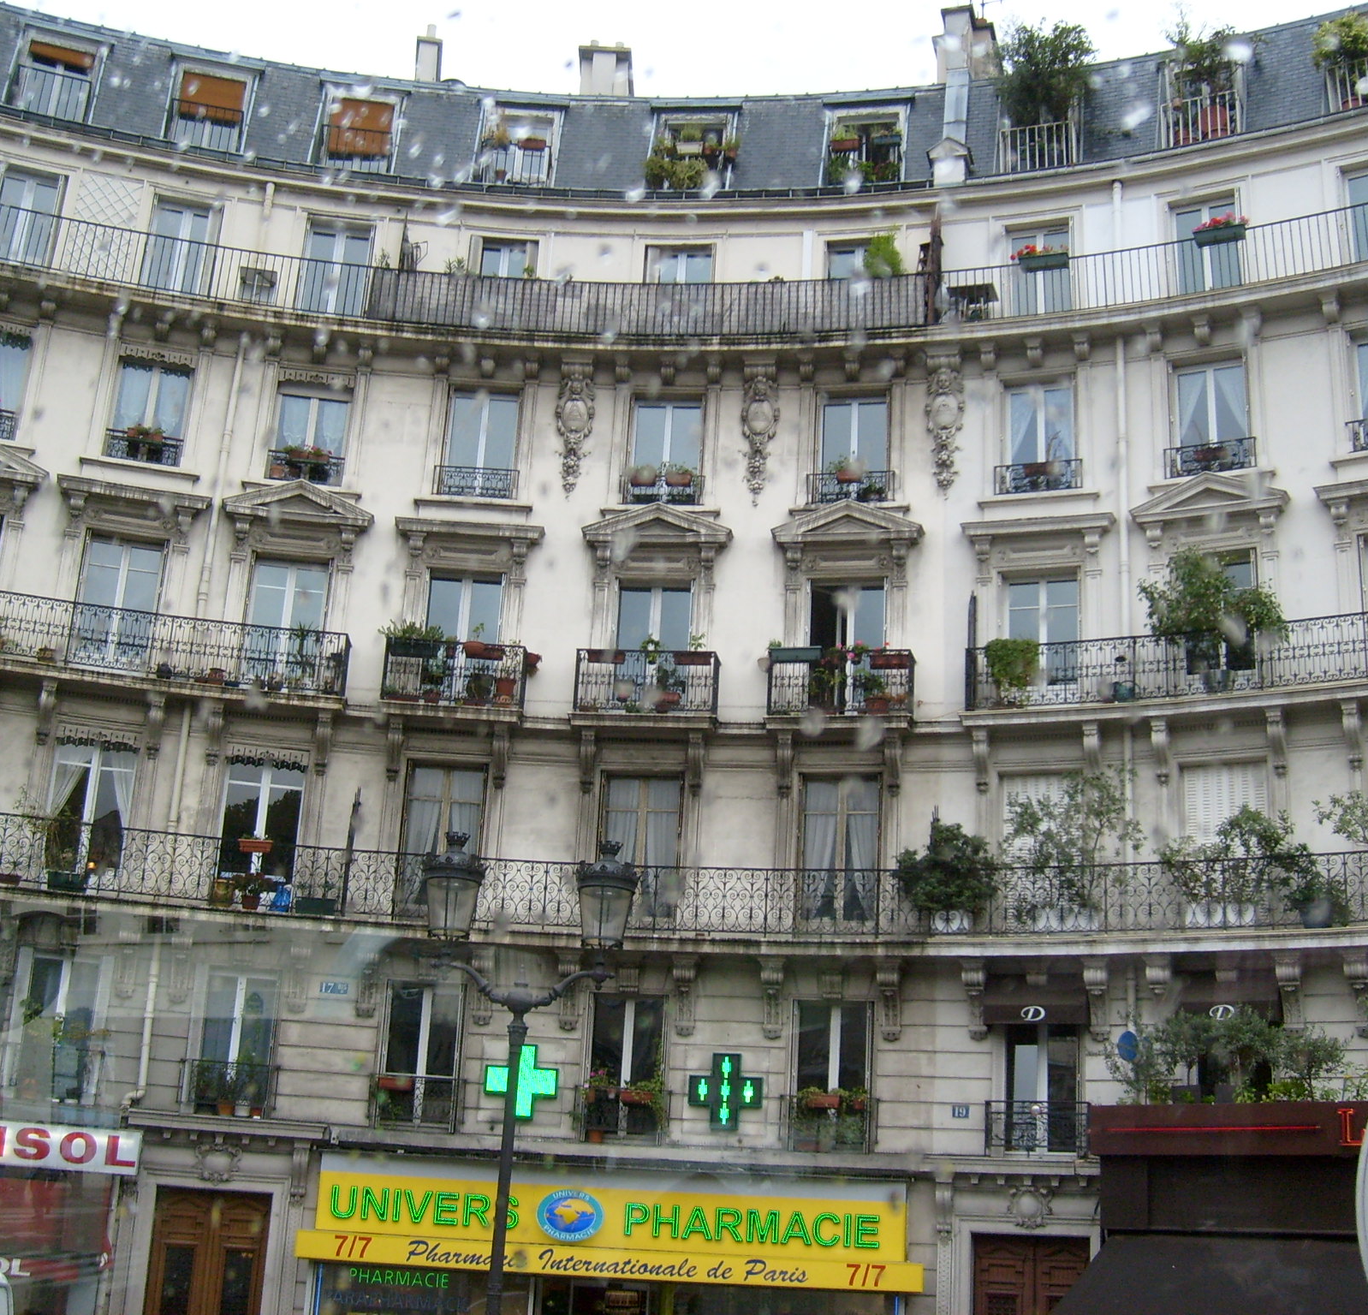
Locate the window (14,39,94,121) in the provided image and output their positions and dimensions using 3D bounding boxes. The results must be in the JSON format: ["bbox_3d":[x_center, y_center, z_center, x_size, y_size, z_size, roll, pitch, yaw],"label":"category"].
[{"bbox_3d":[-10.616,-9.690,29.866,1.120,1.330,0.200,9,-19,-18],"label":"window"}]

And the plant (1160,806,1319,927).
[{"bbox_3d":[7.838,2.946,25.071,2.181,1.720,0.900,-6,-19,27],"label":"plant"}]

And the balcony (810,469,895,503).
[{"bbox_3d":[2.577,-2.598,27.116,1.285,0.531,0.300,-1,-20,12],"label":"balcony"}]

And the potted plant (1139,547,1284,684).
[{"bbox_3d":[7.627,-0.418,25.603,2.000,2.050,1.200,-5,-20,25],"label":"potted plant"}]

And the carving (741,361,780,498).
[{"bbox_3d":[1.268,-3.729,29.175,0.580,2.370,0.220,0,-18,9],"label":"carving"}]

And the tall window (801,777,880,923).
[{"bbox_3d":[2.340,2.888,26.508,1.180,2.290,0.200,-1,-19,12],"label":"tall window"}]

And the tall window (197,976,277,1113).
[{"bbox_3d":[-6.517,5.601,25.794,1.060,2.060,0.200,6,-19,-8],"label":"tall window"}]

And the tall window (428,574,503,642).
[{"bbox_3d":[-3.404,-0.337,27.276,1.147,1.999,0.200,4,-19,-2],"label":"tall window"}]

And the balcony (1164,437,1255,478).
[{"bbox_3d":[8.121,-3.012,27.267,1.342,0.510,0.220,-6,-19,26],"label":"balcony"}]

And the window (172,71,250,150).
[{"bbox_3d":[-7.982,-9.170,29.855,1.110,1.500,0.200,8,-20,-13],"label":"window"}]

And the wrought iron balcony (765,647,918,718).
[{"bbox_3d":[2.389,0.452,26.891,2.180,1.060,0.620,-1,-19,12],"label":"wrought iron balcony"}]

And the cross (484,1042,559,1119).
[{"bbox_3d":[-2.260,5.903,24.684,1.039,1.047,0.200,2,-19,2],"label":"cross"}]

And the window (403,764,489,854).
[{"bbox_3d":[-3.546,2.655,26.225,1.183,2.147,0.200,4,-19,-2],"label":"window"}]

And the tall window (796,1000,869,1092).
[{"bbox_3d":[2.051,5.735,24.579,1.005,1.837,0.200,-1,-20,12],"label":"tall window"}]

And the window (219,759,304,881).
[{"bbox_3d":[-6.492,2.659,27.182,1.120,2.270,0.200,6,-18,-7],"label":"window"}]

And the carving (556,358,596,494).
[{"bbox_3d":[-1.859,-3.841,30.111,0.653,2.444,0.280,3,-17,2],"label":"carving"}]

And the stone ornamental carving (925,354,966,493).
[{"bbox_3d":[4.195,-3.801,28.547,0.600,2.330,0.220,-2,-19,16],"label":"stone ornamental carving"}]

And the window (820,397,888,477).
[{"bbox_3d":[2.744,-3.422,28.615,1.090,1.730,0.200,-1,-19,12],"label":"window"}]

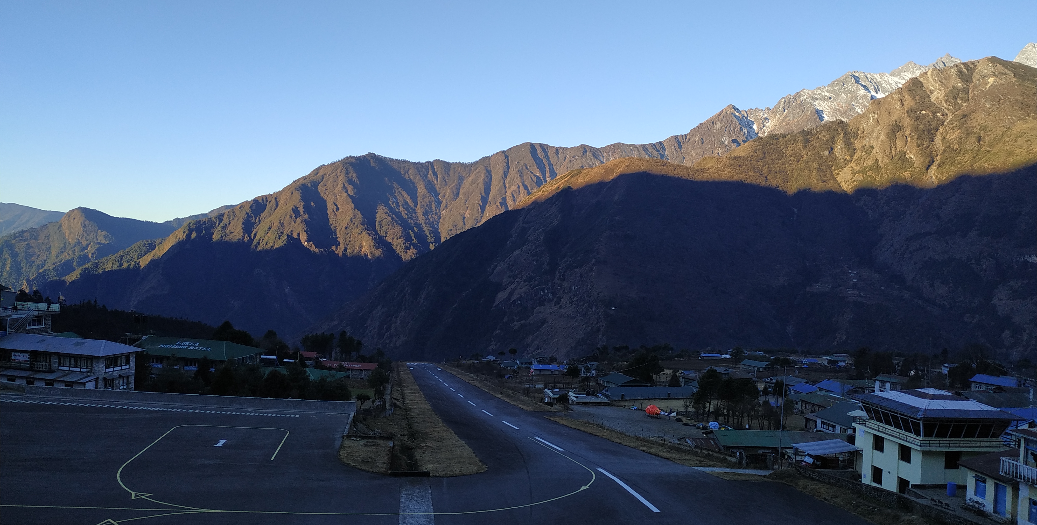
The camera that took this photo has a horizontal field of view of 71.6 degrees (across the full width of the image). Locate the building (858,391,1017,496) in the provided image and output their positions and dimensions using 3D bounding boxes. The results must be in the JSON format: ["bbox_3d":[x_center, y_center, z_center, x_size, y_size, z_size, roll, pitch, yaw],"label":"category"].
[{"bbox_3d":[34.526,14.819,60.214,9.000,8.746,8.700,3,0,-8],"label":"building"}]

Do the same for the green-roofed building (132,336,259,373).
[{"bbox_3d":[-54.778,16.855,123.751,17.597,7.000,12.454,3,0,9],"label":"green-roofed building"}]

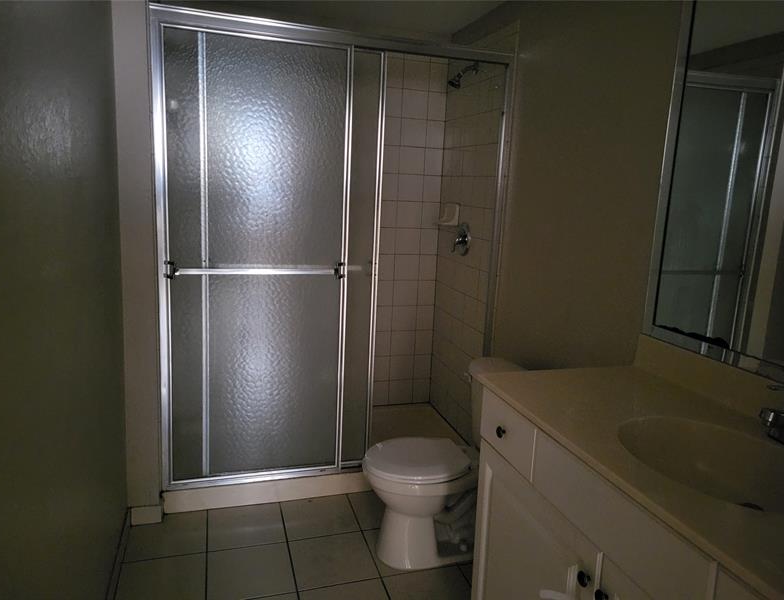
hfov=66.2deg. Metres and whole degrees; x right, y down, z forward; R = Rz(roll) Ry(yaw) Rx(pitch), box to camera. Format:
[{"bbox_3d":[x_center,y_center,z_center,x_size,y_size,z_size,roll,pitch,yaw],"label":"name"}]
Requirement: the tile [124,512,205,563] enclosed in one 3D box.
[{"bbox_3d":[-0.899,0.944,2.408,0.300,0.010,0.310,-1,11,-17],"label":"tile"}]

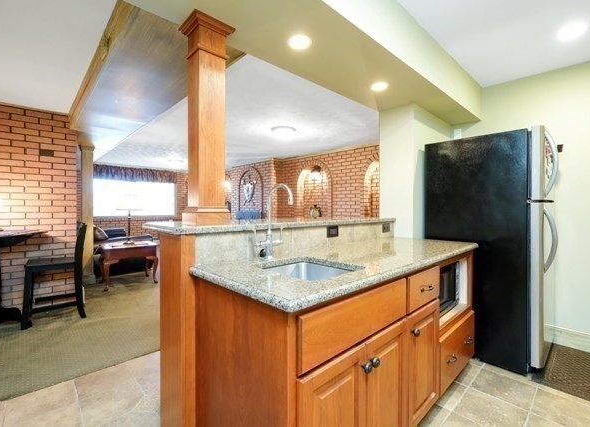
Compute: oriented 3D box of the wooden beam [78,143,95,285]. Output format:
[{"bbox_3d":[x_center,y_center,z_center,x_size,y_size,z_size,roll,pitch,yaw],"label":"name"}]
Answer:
[{"bbox_3d":[-3.249,-0.025,4.178,0.184,2.242,0.184,-1,1,-42],"label":"wooden beam"}]

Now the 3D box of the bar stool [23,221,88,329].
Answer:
[{"bbox_3d":[-2.569,0.611,2.871,0.500,1.006,0.495,-1,1,-42],"label":"bar stool"}]

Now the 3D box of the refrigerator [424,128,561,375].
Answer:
[{"bbox_3d":[1.677,0.261,2.268,0.747,1.690,0.804,-1,1,-42],"label":"refrigerator"}]

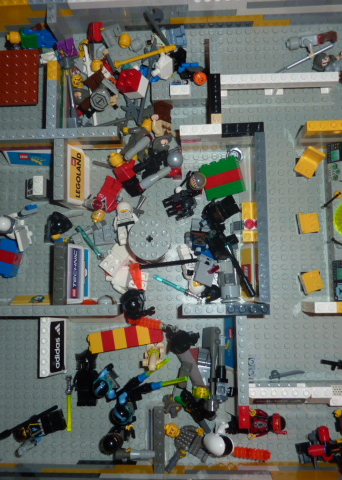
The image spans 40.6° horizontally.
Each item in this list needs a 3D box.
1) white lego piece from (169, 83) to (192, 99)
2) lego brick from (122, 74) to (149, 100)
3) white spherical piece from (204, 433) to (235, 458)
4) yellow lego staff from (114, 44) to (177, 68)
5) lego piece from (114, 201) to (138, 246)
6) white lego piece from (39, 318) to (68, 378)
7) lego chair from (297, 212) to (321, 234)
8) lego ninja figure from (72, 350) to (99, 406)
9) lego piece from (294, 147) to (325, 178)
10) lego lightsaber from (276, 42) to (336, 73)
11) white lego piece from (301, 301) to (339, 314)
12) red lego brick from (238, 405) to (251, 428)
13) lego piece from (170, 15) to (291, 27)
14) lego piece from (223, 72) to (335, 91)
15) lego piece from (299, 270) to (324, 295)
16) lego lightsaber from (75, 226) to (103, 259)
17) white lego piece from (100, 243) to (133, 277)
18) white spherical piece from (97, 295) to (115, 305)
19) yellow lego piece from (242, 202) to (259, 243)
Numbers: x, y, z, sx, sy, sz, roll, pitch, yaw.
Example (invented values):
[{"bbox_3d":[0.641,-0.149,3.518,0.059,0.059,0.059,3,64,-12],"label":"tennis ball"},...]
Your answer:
[{"bbox_3d":[0.007,-0.129,0.389,0.016,0.011,0.016,-1,84,3],"label":"white lego piece"},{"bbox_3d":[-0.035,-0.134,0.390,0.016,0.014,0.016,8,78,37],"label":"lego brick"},{"bbox_3d":[0.038,0.163,0.366,0.022,0.016,0.017,-1,85,2],"label":"white spherical piece"},{"bbox_3d":[-0.021,-0.158,0.398,0.056,0.005,0.005,-11,84,12],"label":"yellow lego staff"},{"bbox_3d":[-0.037,-0.014,0.377,0.019,0.011,0.038,9,121,3],"label":"lego piece"},{"bbox_3d":[-0.094,0.085,0.375,0.015,0.030,0.048,-1,84,3],"label":"white lego piece"},{"bbox_3d":[0.114,-0.014,0.375,0.016,0.018,0.016,-8,84,2],"label":"lego chair"},{"bbox_3d":[-0.069,0.113,0.378,0.022,0.013,0.044,-1,84,3],"label":"lego ninja figure"},{"bbox_3d":[0.113,-0.063,0.381,0.016,0.017,0.018,31,87,5],"label":"lego piece"},{"bbox_3d":[0.114,-0.154,0.393,0.054,0.004,0.004,-24,84,1],"label":"lego lightsaber"},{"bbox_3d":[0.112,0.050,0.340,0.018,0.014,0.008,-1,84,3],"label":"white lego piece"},{"bbox_3d":[0.053,0.127,0.334,0.008,0.011,0.016,-1,84,3],"label":"red lego brick"},{"bbox_3d":[0.051,-0.192,0.400,0.104,0.019,0.008,-1,84,3],"label":"lego piece"},{"bbox_3d":[0.089,-0.132,0.380,0.096,0.011,0.008,0,84,3],"label":"lego piece"},{"bbox_3d":[0.114,0.034,0.371,0.016,0.018,0.016,-20,84,1],"label":"lego piece"},{"bbox_3d":[-0.067,0.004,0.390,0.005,0.005,0.038,-38,91,-1],"label":"lego lightsaber"},{"bbox_3d":[-0.044,0.017,0.383,0.017,0.011,0.025,42,88,5],"label":"white lego piece"},{"bbox_3d":[-0.053,0.051,0.381,0.016,0.012,0.013,-1,84,3],"label":"white spherical piece"},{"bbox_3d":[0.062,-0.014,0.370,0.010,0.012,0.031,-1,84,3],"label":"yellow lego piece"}]

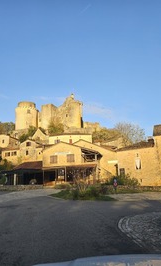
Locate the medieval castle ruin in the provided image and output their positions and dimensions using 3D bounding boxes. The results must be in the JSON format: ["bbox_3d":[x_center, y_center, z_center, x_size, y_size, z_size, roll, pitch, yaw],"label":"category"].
[{"bbox_3d":[-14.230,-10.760,144.910,48.500,21.500,27.000,1,-12,-6],"label":"medieval castle ruin"}]

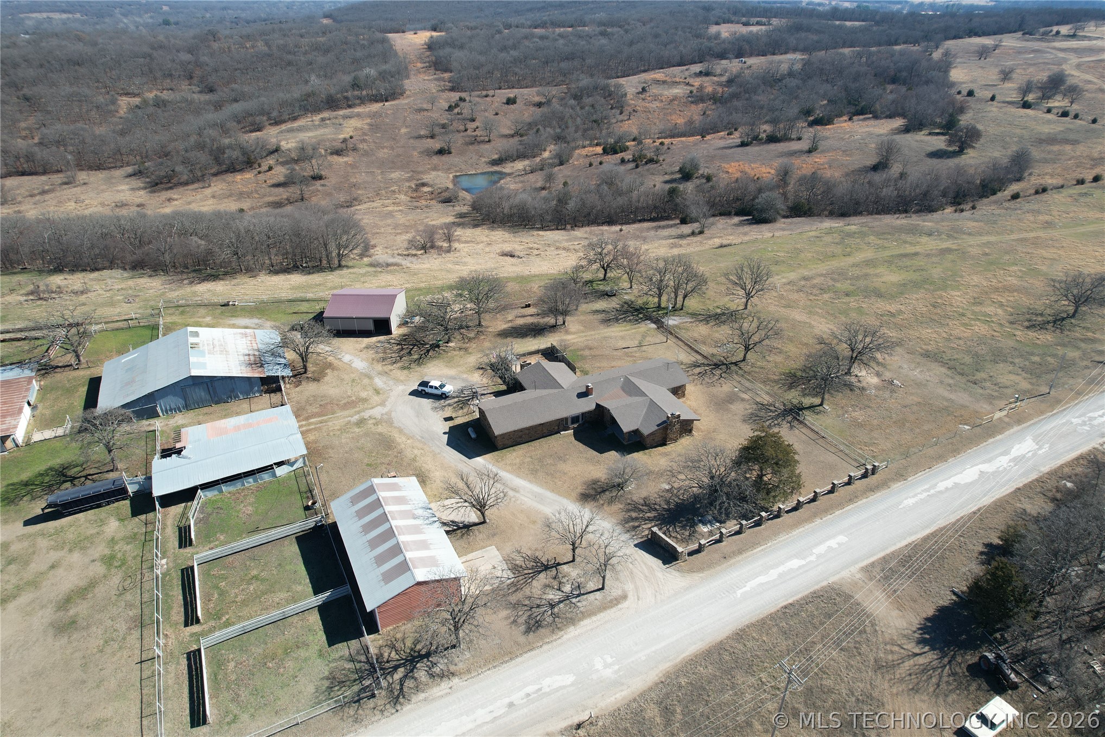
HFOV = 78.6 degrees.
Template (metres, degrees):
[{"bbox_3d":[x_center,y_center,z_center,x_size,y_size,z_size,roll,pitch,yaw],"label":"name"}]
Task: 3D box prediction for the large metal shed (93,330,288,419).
[{"bbox_3d":[-59.703,-0.395,113.271,28.000,6.300,18.300,-14,32,-23],"label":"large metal shed"}]

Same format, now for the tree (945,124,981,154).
[{"bbox_3d":[154.840,-86.720,254.530,13.640,10.080,13.230,16,33,26],"label":"tree"}]

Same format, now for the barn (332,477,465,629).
[{"bbox_3d":[-18.236,20.219,78.342,10.700,5.200,18.700,-14,33,-23],"label":"barn"}]

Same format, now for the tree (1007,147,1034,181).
[{"bbox_3d":[173.626,-75.352,249.393,8.300,12.200,8.300,0,30,0],"label":"tree"}]

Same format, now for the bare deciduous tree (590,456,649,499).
[{"bbox_3d":[9.440,14.202,89.084,6.460,4.490,6.460,3,30,7],"label":"bare deciduous tree"}]

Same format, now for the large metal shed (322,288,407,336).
[{"bbox_3d":[-36.108,-11.991,131.619,12.640,4.990,12.950,1,31,2],"label":"large metal shed"}]

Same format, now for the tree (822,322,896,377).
[{"bbox_3d":[51.345,-2.891,113.673,11.480,9.290,10.900,14,33,23],"label":"tree"}]

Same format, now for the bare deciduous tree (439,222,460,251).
[{"bbox_3d":[-26.600,-33.570,173.690,5.540,7.500,5.370,-5,30,-8],"label":"bare deciduous tree"}]

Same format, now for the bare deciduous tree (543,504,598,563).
[{"bbox_3d":[2.080,18.810,76.100,6.100,8.220,5.910,1,30,2],"label":"bare deciduous tree"}]

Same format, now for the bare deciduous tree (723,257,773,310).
[{"bbox_3d":[39.966,-17.007,137.896,9.800,11.000,9.800,0,30,0],"label":"bare deciduous tree"}]

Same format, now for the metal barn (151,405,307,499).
[{"bbox_3d":[-44.595,11.600,93.289,18.430,3.660,12.420,-15,34,-24],"label":"metal barn"}]

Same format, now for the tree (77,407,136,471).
[{"bbox_3d":[-61.174,9.980,91.646,7.500,9.700,7.500,0,30,0],"label":"tree"}]

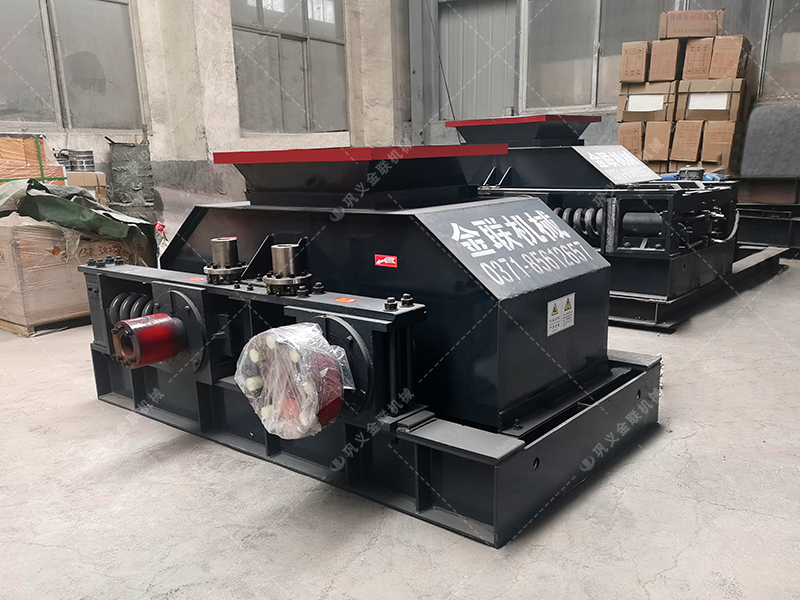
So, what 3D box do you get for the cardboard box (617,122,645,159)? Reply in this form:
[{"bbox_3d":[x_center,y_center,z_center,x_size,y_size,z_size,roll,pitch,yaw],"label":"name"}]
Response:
[{"bbox_3d":[2.758,-1.842,7.082,0.262,0.432,0.500,8,16,33],"label":"cardboard box"}]

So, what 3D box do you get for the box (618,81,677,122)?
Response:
[{"bbox_3d":[2.984,-2.357,7.177,0.615,0.445,0.285,7,15,32],"label":"box"}]

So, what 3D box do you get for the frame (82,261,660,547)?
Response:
[{"bbox_3d":[-0.270,0.169,3.269,2.720,0.790,1.500,9,17,38],"label":"frame"}]

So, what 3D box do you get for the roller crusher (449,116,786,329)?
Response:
[{"bbox_3d":[1.715,-0.945,5.741,2.950,1.428,2.891,10,18,40],"label":"roller crusher"}]

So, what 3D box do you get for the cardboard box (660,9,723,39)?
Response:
[{"bbox_3d":[3.161,-2.932,6.461,0.580,0.257,0.400,6,15,27],"label":"cardboard box"}]

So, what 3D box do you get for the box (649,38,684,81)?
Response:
[{"bbox_3d":[3.189,-2.801,7.133,0.285,0.445,0.615,7,15,32],"label":"box"}]

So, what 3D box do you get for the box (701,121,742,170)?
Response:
[{"bbox_3d":[3.517,-1.730,6.589,0.272,0.411,0.500,8,16,33],"label":"box"}]

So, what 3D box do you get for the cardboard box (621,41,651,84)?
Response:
[{"bbox_3d":[2.912,-2.854,7.303,0.285,0.445,0.615,7,15,32],"label":"cardboard box"}]

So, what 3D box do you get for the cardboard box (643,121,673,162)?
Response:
[{"bbox_3d":[3.203,-1.932,7.339,0.285,0.445,0.615,7,15,32],"label":"cardboard box"}]

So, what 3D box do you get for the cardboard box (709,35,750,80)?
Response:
[{"bbox_3d":[3.499,-2.549,6.390,0.248,0.410,0.500,8,16,33],"label":"cardboard box"}]

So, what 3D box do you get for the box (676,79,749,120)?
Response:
[{"bbox_3d":[3.542,-2.261,6.832,0.615,0.445,0.285,7,15,32],"label":"box"}]

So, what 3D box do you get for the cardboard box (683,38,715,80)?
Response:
[{"bbox_3d":[3.284,-2.587,6.528,0.252,0.398,0.500,8,16,33],"label":"cardboard box"}]

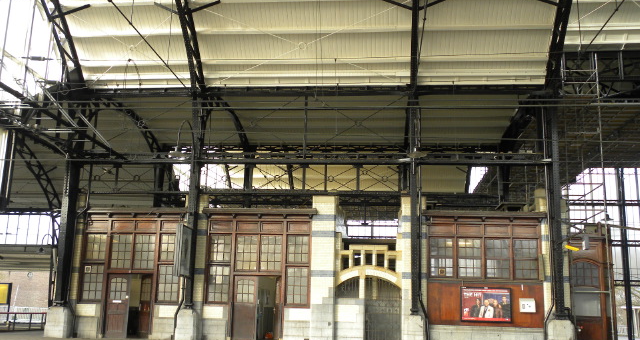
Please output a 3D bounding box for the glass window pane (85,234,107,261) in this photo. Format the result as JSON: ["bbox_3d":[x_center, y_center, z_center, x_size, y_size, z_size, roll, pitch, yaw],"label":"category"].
[{"bbox_3d":[-8.797,3.041,26.909,0.864,1.032,0.050,1,-11,6],"label":"glass window pane"}]

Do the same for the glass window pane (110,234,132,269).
[{"bbox_3d":[-7.765,3.198,26.779,0.897,1.356,0.050,1,-11,6],"label":"glass window pane"}]

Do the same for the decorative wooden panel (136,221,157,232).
[{"bbox_3d":[-6.777,2.221,26.814,0.814,0.439,0.050,1,-11,6],"label":"decorative wooden panel"}]

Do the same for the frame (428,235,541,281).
[{"bbox_3d":[5.925,3.194,24.721,3.978,1.583,0.180,0,-11,5],"label":"frame"}]

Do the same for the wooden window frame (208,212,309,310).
[{"bbox_3d":[-2.257,3.382,25.469,3.915,3.369,0.200,0,-11,5],"label":"wooden window frame"}]

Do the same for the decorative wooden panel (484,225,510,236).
[{"bbox_3d":[6.437,2.203,24.829,0.959,0.463,0.060,0,-11,5],"label":"decorative wooden panel"}]

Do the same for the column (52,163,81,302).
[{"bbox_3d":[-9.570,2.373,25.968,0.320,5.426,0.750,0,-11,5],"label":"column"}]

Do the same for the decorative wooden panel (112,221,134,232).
[{"bbox_3d":[-7.709,2.228,26.903,0.913,0.440,0.050,1,-11,6],"label":"decorative wooden panel"}]

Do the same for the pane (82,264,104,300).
[{"bbox_3d":[-8.825,4.390,26.656,0.908,1.361,0.050,1,-11,6],"label":"pane"}]

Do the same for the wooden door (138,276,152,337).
[{"bbox_3d":[-6.762,5.315,26.556,0.060,2.414,0.880,11,-14,-41],"label":"wooden door"}]

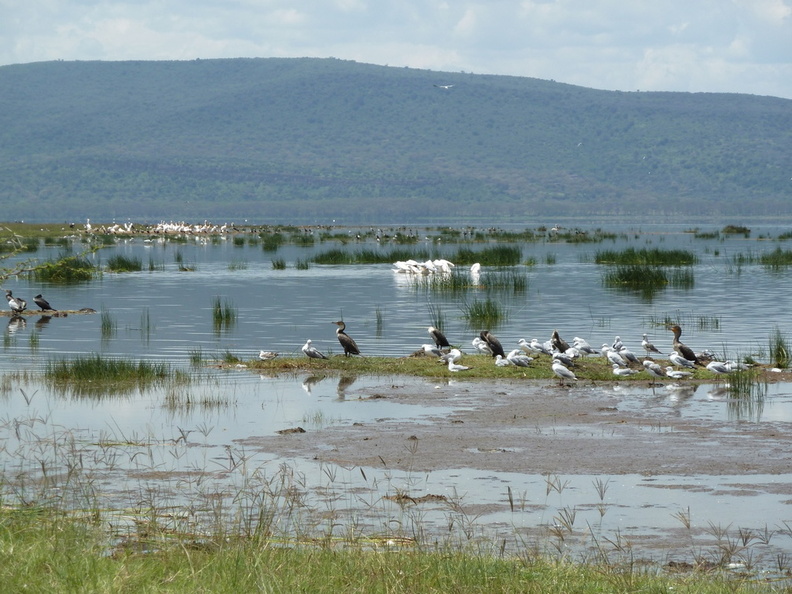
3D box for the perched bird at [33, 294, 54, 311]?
[{"bbox_3d":[-8.252,0.143,79.000,0.570,0.390,0.200,0,1,3],"label":"perched bird"}]

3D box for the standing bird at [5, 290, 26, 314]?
[{"bbox_3d":[-8.938,0.124,79.000,0.540,0.550,0.250,-1,2,-35],"label":"standing bird"}]

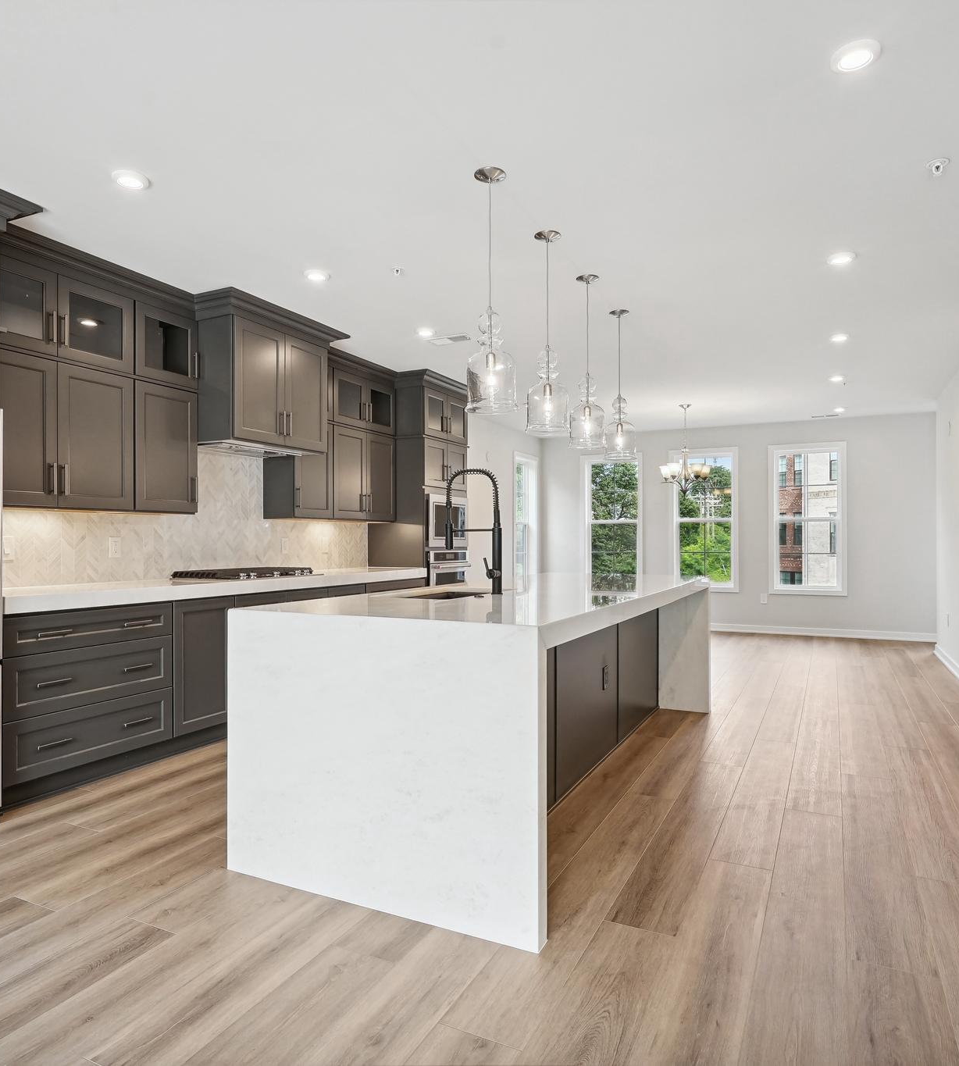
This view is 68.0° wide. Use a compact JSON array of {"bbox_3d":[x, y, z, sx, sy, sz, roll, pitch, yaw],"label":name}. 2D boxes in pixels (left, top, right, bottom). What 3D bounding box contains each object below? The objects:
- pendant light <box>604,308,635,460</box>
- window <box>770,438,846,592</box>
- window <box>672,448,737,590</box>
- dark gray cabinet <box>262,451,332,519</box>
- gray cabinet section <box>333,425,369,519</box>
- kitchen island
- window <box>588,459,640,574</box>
[{"bbox_3d":[0.924,-0.969,4.668,0.216,0.958,0.216,0,-1,26],"label":"pendant light"},{"bbox_3d":[4.129,-0.167,8.953,0.880,1.887,0.110,0,-1,26],"label":"window"},{"bbox_3d":[3.047,-0.166,9.641,0.886,1.926,0.120,0,-1,26],"label":"window"},{"bbox_3d":[-1.416,-0.496,5.607,0.304,0.769,0.465,0,-1,26],"label":"dark gray cabinet"},{"bbox_3d":[-1.209,-0.486,5.937,0.340,0.742,0.446,0,-1,26],"label":"gray cabinet section"},{"bbox_3d":[0.342,0.767,3.792,1.223,0.952,3.236,0,-1,26],"label":"kitchen island"},{"bbox_3d":[1.872,-0.152,10.063,0.880,1.887,0.110,0,-1,26],"label":"window"}]

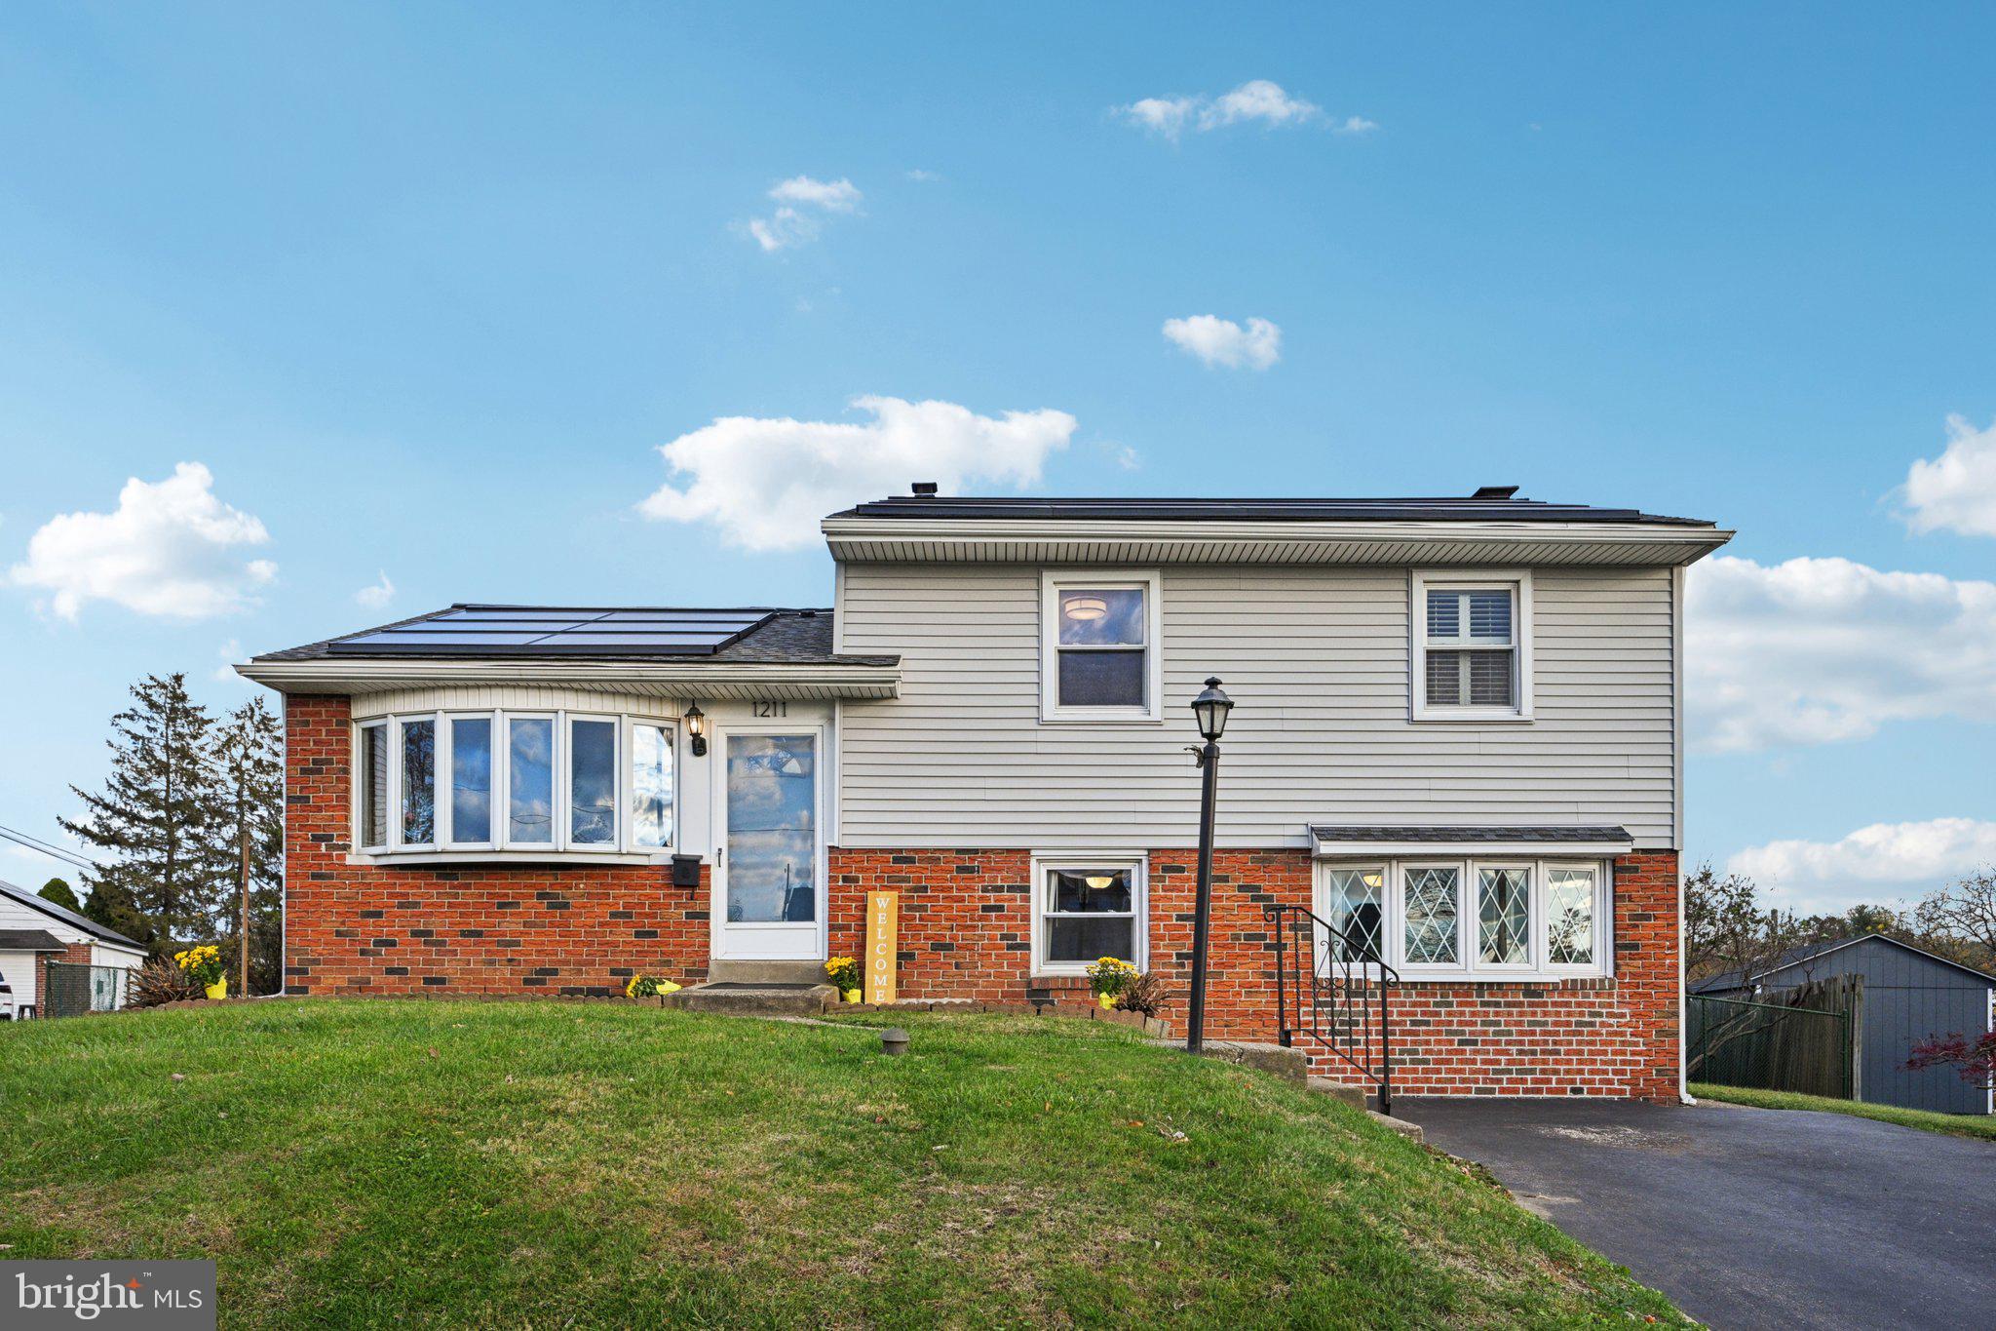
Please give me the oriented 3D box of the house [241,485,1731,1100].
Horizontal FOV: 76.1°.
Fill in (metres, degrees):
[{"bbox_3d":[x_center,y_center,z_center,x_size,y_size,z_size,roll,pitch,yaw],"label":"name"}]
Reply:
[{"bbox_3d":[-0.080,0.850,14.300,12.200,5.900,8.100,0,-1,0],"label":"house"}]

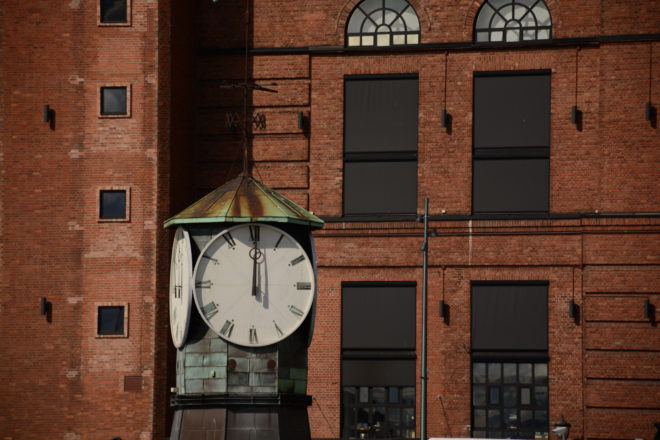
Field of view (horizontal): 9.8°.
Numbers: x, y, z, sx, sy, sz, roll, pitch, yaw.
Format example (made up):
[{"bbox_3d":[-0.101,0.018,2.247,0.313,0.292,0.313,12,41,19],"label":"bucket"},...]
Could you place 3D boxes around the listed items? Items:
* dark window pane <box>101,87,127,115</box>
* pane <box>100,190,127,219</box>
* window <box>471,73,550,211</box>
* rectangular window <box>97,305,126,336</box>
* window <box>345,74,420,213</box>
[{"bbox_3d":[-6.601,-3.637,117.372,0.810,0.850,0.060,-1,-4,17],"label":"dark window pane"},{"bbox_3d":[-6.602,-0.478,117.125,0.810,0.850,0.060,-1,-4,17],"label":"pane"},{"bbox_3d":[5.424,-2.342,114.848,2.340,4.220,0.200,-1,-4,17],"label":"window"},{"bbox_3d":[-6.633,3.051,116.859,0.920,0.950,0.130,-1,-4,17],"label":"rectangular window"},{"bbox_3d":[1.558,-2.267,116.038,2.330,4.220,0.200,-1,-4,17],"label":"window"}]

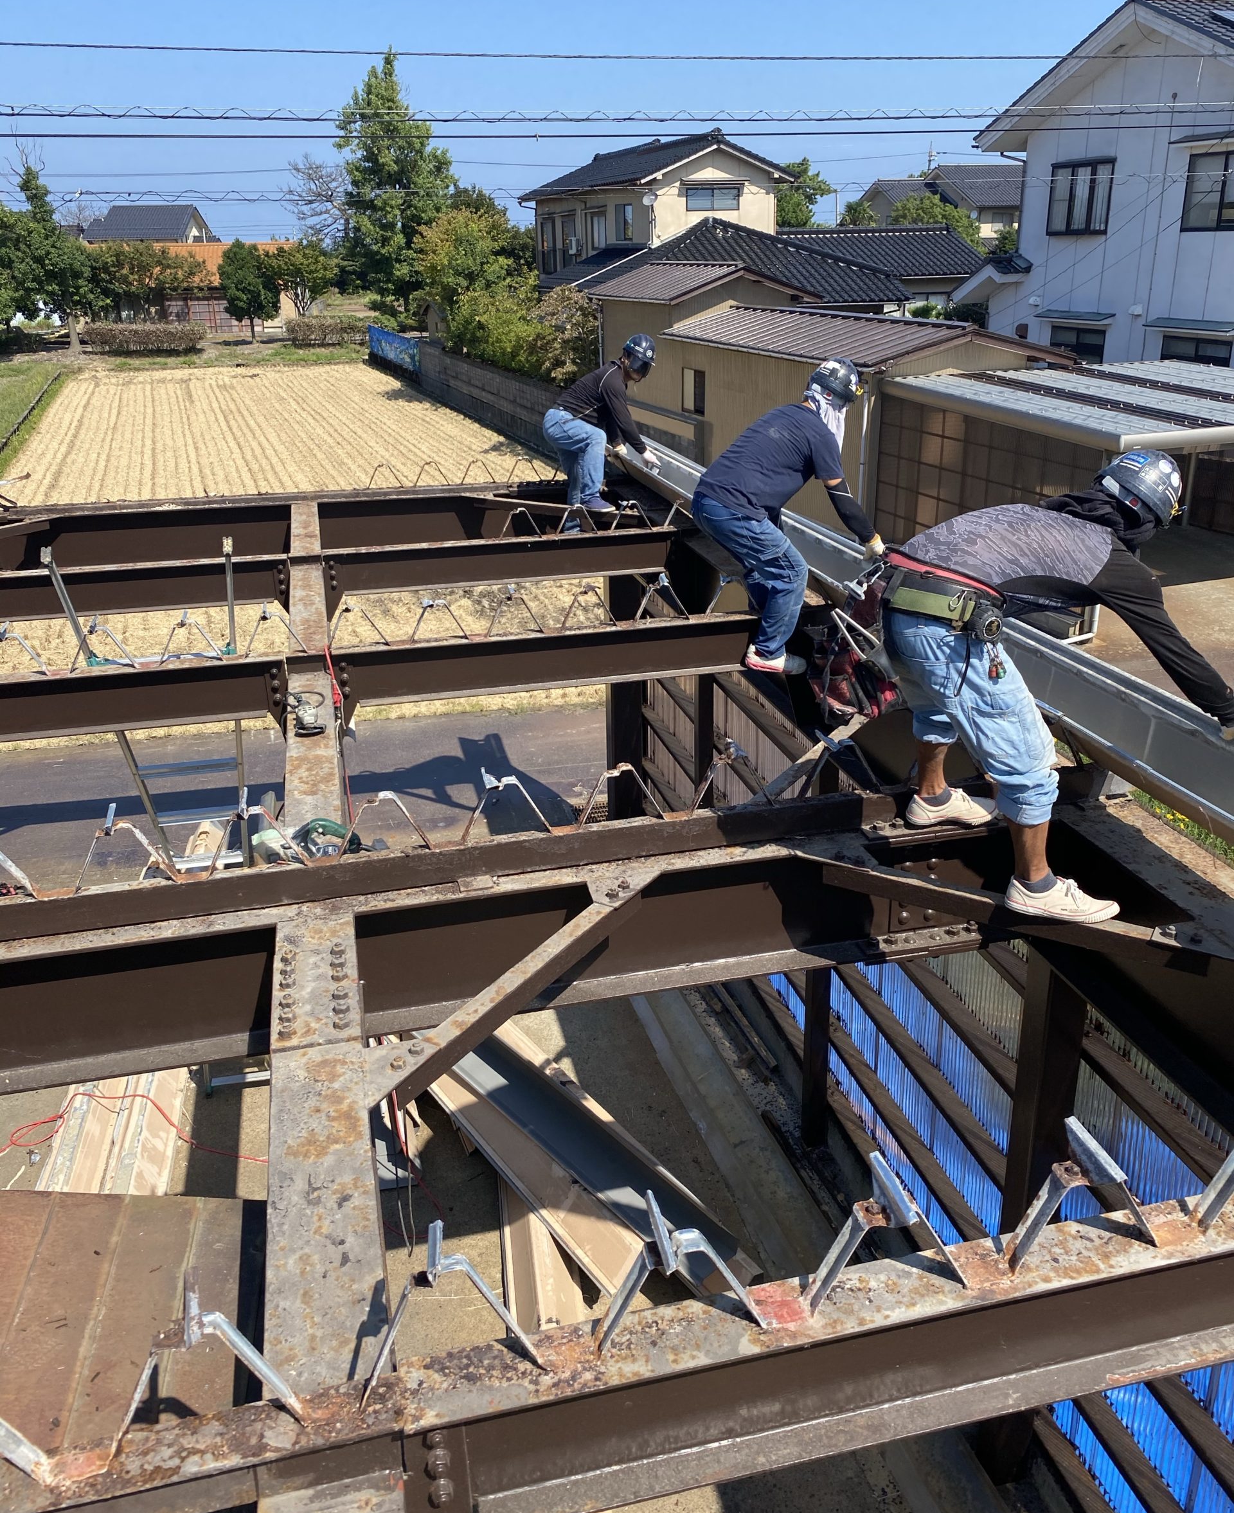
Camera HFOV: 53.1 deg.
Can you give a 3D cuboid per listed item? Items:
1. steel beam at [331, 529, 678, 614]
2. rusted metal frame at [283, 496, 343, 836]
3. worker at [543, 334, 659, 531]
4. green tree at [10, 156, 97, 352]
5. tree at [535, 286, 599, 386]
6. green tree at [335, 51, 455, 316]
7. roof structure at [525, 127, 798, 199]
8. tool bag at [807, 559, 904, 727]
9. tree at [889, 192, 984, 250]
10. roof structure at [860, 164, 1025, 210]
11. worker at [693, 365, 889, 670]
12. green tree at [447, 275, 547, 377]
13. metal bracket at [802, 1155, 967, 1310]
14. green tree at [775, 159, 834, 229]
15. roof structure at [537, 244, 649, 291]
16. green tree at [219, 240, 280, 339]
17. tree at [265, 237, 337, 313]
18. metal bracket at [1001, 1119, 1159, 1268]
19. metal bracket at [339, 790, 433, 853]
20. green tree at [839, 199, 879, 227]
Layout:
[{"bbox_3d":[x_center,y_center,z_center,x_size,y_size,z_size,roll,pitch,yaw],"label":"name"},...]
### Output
[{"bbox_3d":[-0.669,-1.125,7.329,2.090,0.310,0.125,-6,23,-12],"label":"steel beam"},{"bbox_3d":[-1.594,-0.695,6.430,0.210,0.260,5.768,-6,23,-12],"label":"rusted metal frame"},{"bbox_3d":[-0.110,-2.240,8.500,0.780,1.360,0.550,-4,22,-6],"label":"worker"},{"bbox_3d":[-26.600,-23.221,58.321,4.300,8.410,4.300,-10,24,-21],"label":"green tree"},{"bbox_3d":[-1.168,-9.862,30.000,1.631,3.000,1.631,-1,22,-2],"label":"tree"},{"bbox_3d":[-14.694,-37.167,81.001,7.797,15.838,7.797,-4,23,-8],"label":"green tree"},{"bbox_3d":[0.778,-19.759,41.857,4.900,1.650,13.400,-8,23,-17],"label":"roof structure"},{"bbox_3d":[0.630,-0.295,3.283,0.200,0.400,0.220,-20,29,-39],"label":"tool bag"},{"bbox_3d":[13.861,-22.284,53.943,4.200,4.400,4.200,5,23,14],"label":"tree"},{"bbox_3d":[19.147,-31.485,68.884,10.300,2.500,7.600,-8,23,-16],"label":"roof structure"},{"bbox_3d":[0.717,-0.984,5.216,0.780,1.316,0.500,-7,23,-16],"label":"worker"},{"bbox_3d":[-3.595,-12.569,36.965,2.900,3.340,2.900,-3,22,-4],"label":"green tree"},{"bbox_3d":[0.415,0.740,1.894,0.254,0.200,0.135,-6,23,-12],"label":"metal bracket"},{"bbox_3d":[7.821,-20.883,52.038,3.200,7.590,3.200,2,23,8],"label":"green tree"},{"bbox_3d":[-0.935,-14.976,37.871,2.600,1.150,4.100,-8,23,-17],"label":"roof structure"},{"bbox_3d":[-20.107,-25.239,67.143,3.401,5.162,3.401,-6,23,-14],"label":"green tree"},{"bbox_3d":[-16.775,-24.567,65.427,3.900,5.090,3.900,-6,23,-12],"label":"tree"},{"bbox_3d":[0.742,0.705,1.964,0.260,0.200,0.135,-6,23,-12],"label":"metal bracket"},{"bbox_3d":[-0.647,0.175,3.410,0.255,0.185,0.055,-6,23,-12],"label":"metal bracket"},{"bbox_3d":[9.847,-19.431,50.491,1.800,5.990,1.800,3,23,10],"label":"green tree"}]

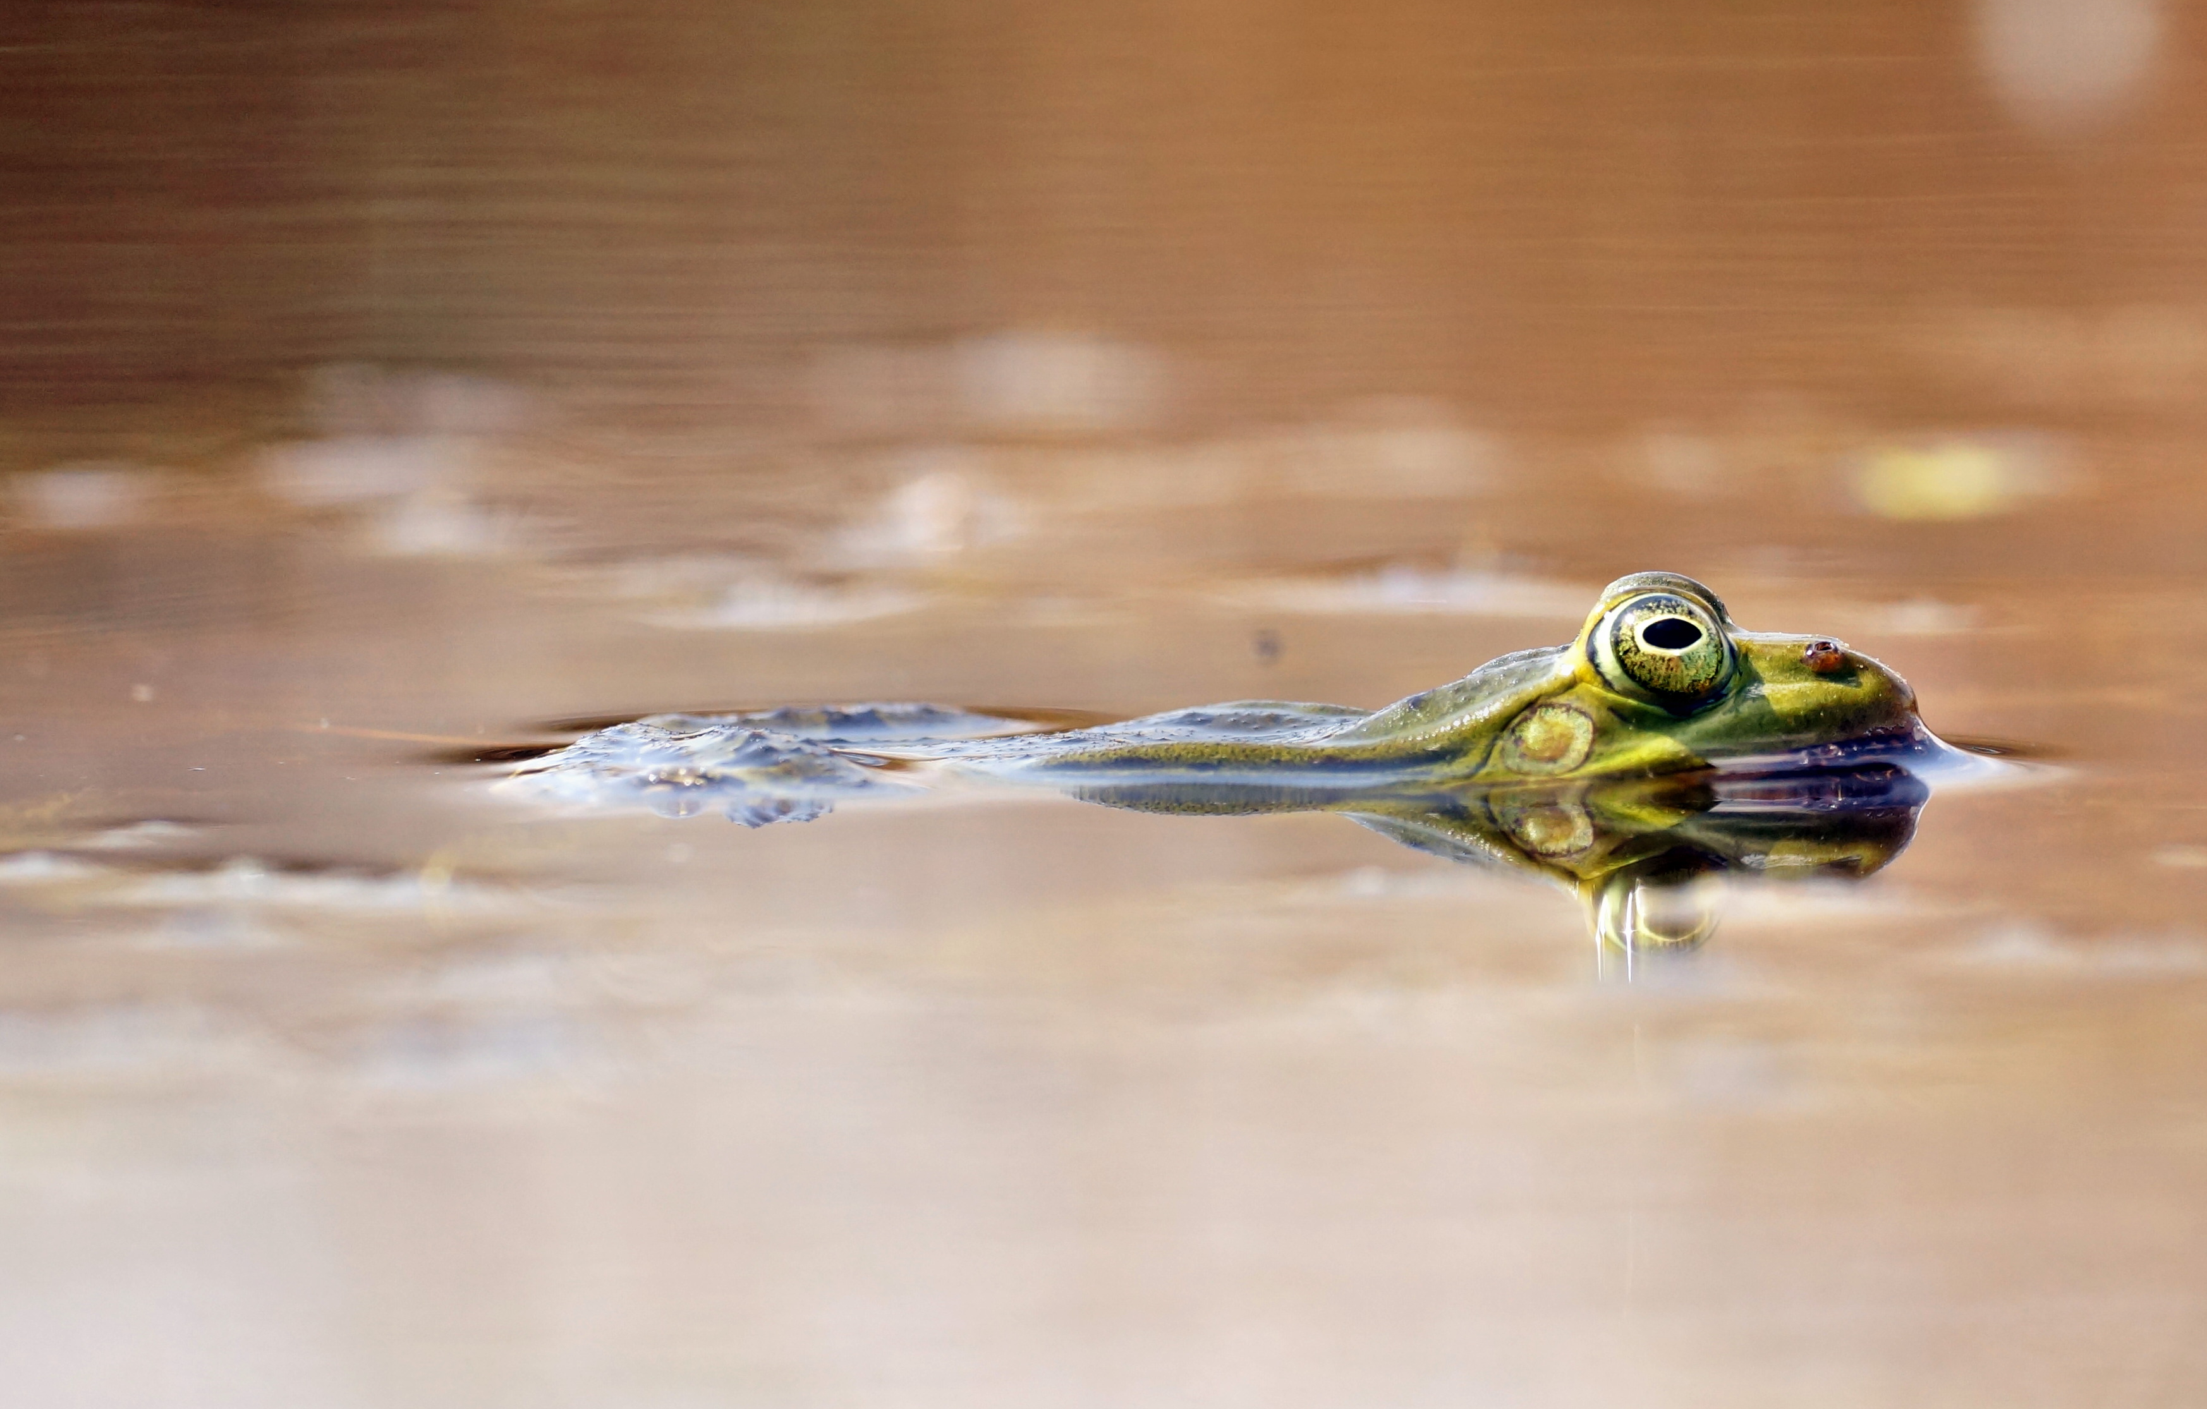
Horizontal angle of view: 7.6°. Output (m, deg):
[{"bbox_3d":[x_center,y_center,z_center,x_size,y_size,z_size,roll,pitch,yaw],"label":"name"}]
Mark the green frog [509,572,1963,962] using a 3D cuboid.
[{"bbox_3d":[0.008,0.009,1.150,0.100,0.037,0.058,1,7,9],"label":"green frog"}]

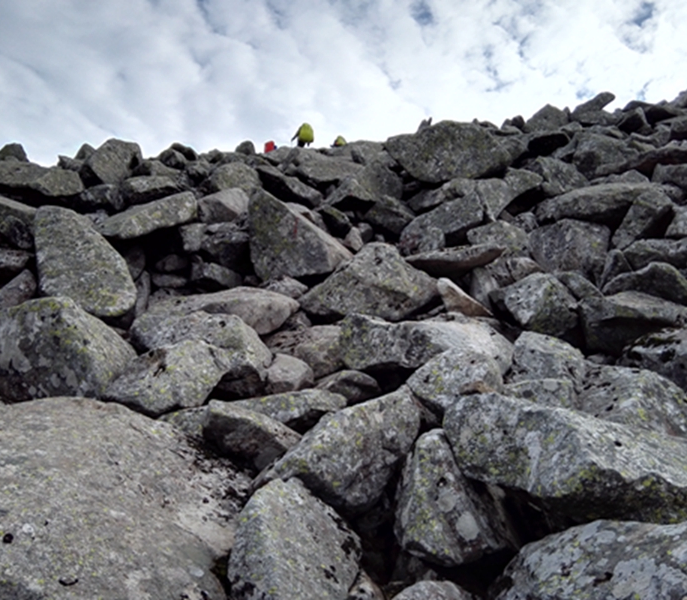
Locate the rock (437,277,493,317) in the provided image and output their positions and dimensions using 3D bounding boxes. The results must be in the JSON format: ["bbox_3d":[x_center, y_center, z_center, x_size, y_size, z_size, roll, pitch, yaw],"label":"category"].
[{"bbox_3d":[0.819,-0.023,4.500,0.367,0.261,0.220,-2,-9,10],"label":"rock"}]

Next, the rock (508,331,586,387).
[{"bbox_3d":[1.056,0.319,3.487,0.406,0.320,0.356,-1,-7,9],"label":"rock"}]

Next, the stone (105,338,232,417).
[{"bbox_3d":[-0.876,0.384,3.300,0.600,0.370,0.420,1,-6,-8],"label":"stone"}]

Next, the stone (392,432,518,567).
[{"bbox_3d":[0.410,0.717,2.434,0.407,0.473,0.334,-2,-7,20],"label":"stone"}]

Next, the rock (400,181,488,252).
[{"bbox_3d":[0.969,-0.800,6.500,0.820,0.620,0.600,0,-6,4],"label":"rock"}]

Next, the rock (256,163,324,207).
[{"bbox_3d":[-0.737,-1.577,9.160,0.929,0.571,0.639,0,-7,-2],"label":"rock"}]

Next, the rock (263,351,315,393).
[{"bbox_3d":[-0.279,0.378,3.400,0.250,0.210,0.220,0,-6,-2],"label":"rock"}]

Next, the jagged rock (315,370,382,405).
[{"bbox_3d":[0.025,0.440,3.309,0.326,0.184,0.240,0,-7,0],"label":"jagged rock"}]

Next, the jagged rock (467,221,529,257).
[{"bbox_3d":[1.410,-0.541,6.100,0.520,0.320,0.420,-1,-6,7],"label":"jagged rock"}]

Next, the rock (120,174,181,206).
[{"bbox_3d":[-3.108,-1.779,10.800,0.900,0.400,0.650,1,-6,-8],"label":"rock"}]

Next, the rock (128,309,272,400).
[{"bbox_3d":[-0.778,0.302,3.650,0.740,0.440,0.500,1,-6,-6],"label":"rock"}]

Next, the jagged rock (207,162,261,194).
[{"bbox_3d":[-1.551,-1.668,9.450,0.789,0.541,0.621,1,-7,-5],"label":"jagged rock"}]

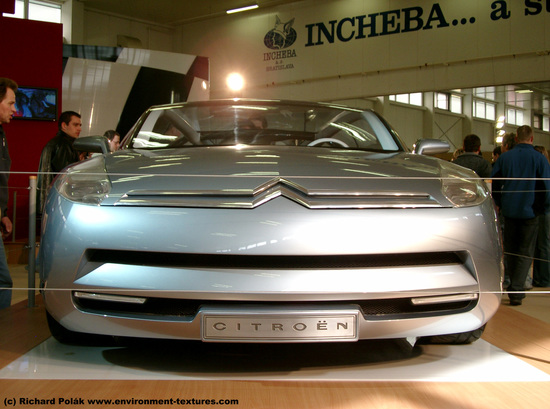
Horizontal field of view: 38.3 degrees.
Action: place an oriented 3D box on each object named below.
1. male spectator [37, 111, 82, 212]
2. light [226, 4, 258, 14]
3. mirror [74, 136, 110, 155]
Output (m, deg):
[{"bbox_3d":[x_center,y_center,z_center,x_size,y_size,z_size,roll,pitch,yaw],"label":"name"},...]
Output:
[{"bbox_3d":[-1.860,0.066,6.900,0.420,1.770,0.500,1,1,25],"label":"male spectator"},{"bbox_3d":[-1.018,-6.106,24.800,1.270,0.100,0.150,1,1,39],"label":"light"},{"bbox_3d":[-1.009,-0.326,4.380,0.190,0.100,0.130,0,1,-2],"label":"mirror"}]

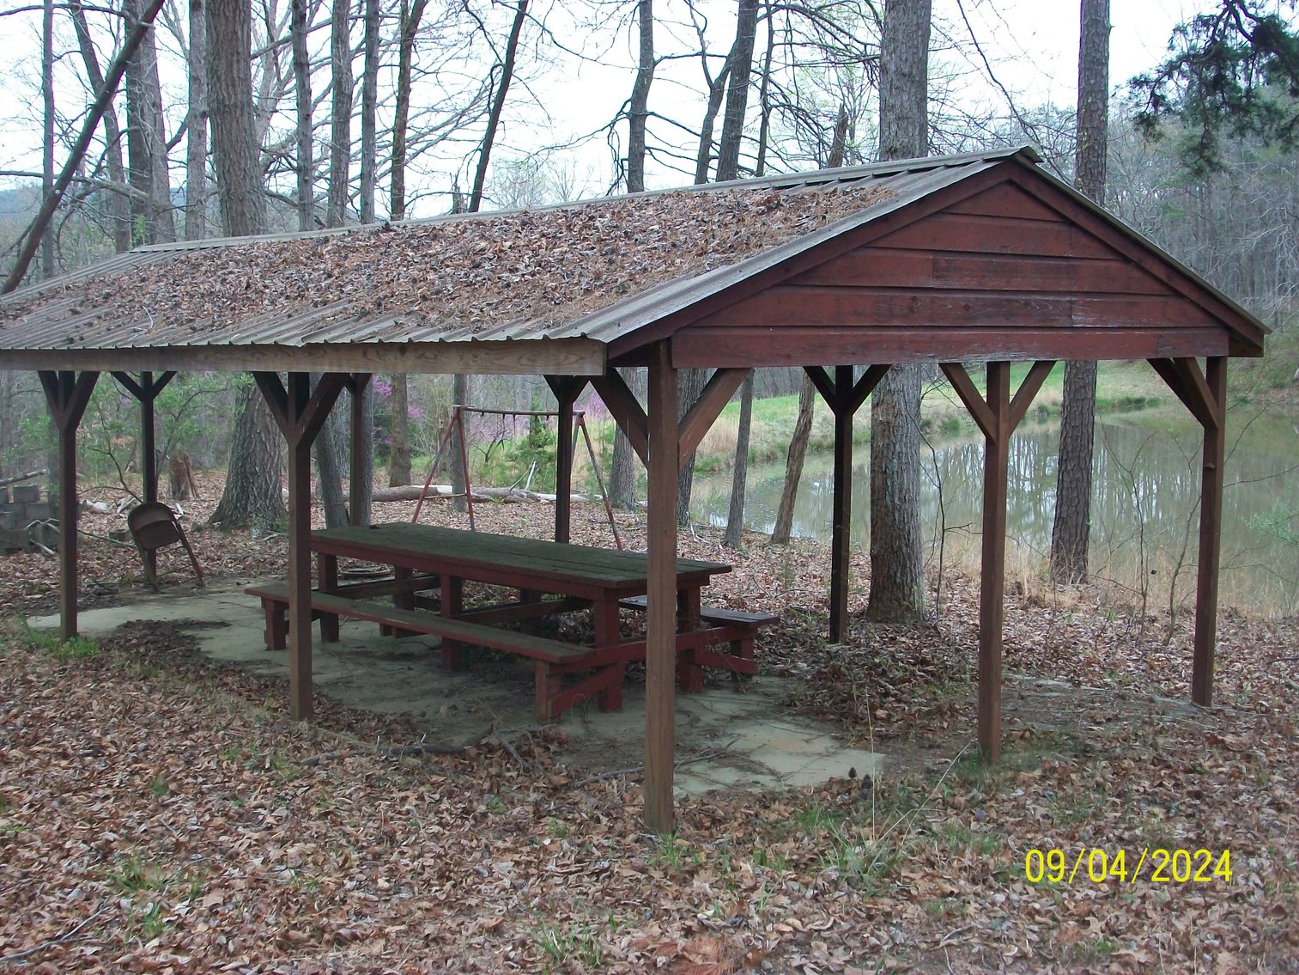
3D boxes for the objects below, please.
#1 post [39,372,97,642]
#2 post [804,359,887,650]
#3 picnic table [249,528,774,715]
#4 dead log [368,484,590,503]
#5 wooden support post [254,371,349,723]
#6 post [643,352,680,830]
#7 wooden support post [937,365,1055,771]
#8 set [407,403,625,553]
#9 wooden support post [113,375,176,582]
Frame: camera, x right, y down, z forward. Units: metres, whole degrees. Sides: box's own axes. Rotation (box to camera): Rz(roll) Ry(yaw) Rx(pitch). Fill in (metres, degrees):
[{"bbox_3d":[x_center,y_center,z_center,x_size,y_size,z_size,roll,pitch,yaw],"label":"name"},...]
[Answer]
[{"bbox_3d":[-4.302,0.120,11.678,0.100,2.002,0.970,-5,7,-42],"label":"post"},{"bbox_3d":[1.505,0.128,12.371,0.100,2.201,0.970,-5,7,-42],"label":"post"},{"bbox_3d":[-1.076,0.841,10.941,1.840,0.840,3.690,-5,7,-42],"label":"picnic table"},{"bbox_3d":[-2.966,0.115,27.500,4.000,0.300,0.360,-1,5,-12],"label":"dead log"},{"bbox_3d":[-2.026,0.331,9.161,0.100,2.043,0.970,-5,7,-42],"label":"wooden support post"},{"bbox_3d":[0.052,0.443,6.872,0.092,2.139,0.092,-5,7,-42],"label":"post"},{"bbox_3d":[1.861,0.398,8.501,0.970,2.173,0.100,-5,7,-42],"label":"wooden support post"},{"bbox_3d":[-1.580,-0.071,18.824,1.200,1.775,2.850,-4,6,-40],"label":"set"},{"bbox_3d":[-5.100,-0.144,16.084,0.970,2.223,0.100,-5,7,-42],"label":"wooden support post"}]

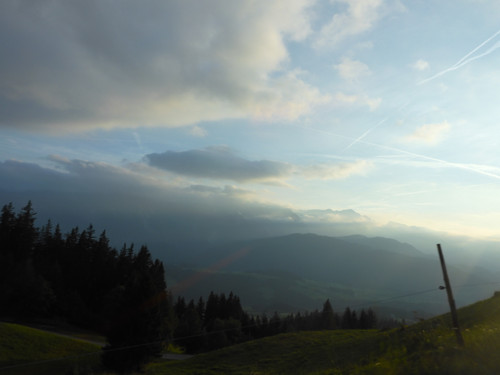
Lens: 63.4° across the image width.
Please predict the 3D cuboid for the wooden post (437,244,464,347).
[{"bbox_3d":[2.583,1.386,5.223,0.062,1.300,0.062,-13,-6,23],"label":"wooden post"}]

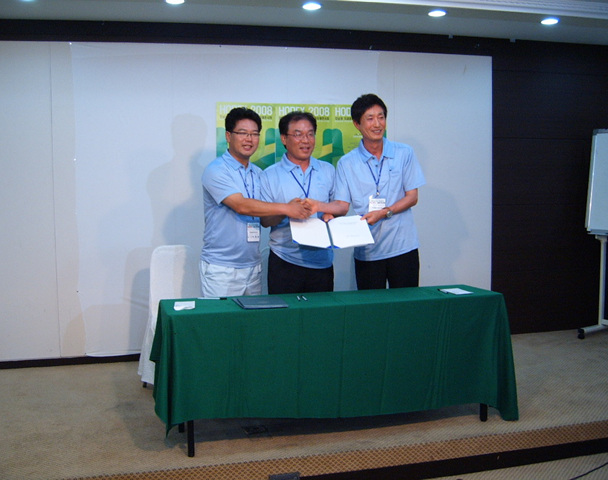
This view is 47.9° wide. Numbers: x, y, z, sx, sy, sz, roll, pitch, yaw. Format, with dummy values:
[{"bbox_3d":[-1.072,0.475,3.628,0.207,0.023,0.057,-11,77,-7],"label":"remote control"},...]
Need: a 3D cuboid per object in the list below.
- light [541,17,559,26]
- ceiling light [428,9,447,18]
[{"bbox_3d":[1.820,-1.622,5.072,0.130,0.045,0.130,-2,4,-13],"label":"light"},{"bbox_3d":[0.947,-1.606,4.851,0.130,0.045,0.130,-1,4,0],"label":"ceiling light"}]

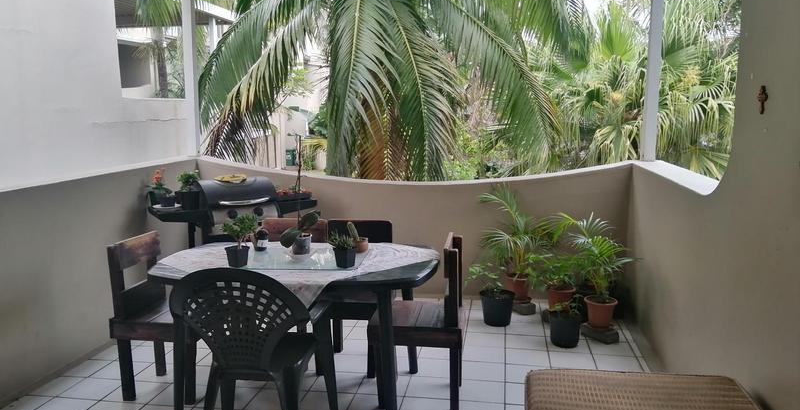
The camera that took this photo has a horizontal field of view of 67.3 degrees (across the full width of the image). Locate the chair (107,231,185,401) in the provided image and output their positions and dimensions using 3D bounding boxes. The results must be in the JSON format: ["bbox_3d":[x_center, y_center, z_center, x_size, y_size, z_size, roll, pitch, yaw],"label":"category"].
[{"bbox_3d":[-1.281,0.609,3.364,0.470,0.860,0.410,1,7,10],"label":"chair"}]

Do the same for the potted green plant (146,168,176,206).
[{"bbox_3d":[-1.669,-0.122,4.187,0.192,0.268,0.172,-3,8,-20],"label":"potted green plant"}]

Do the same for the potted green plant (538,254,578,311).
[{"bbox_3d":[1.238,0.582,4.679,0.309,0.415,0.290,1,7,10],"label":"potted green plant"}]

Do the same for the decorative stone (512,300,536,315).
[{"bbox_3d":[0.979,0.811,4.802,0.219,0.075,0.190,1,7,10],"label":"decorative stone"}]

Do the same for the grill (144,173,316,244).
[{"bbox_3d":[-1.160,0.315,4.303,1.116,1.042,0.544,-6,9,-35],"label":"grill"}]

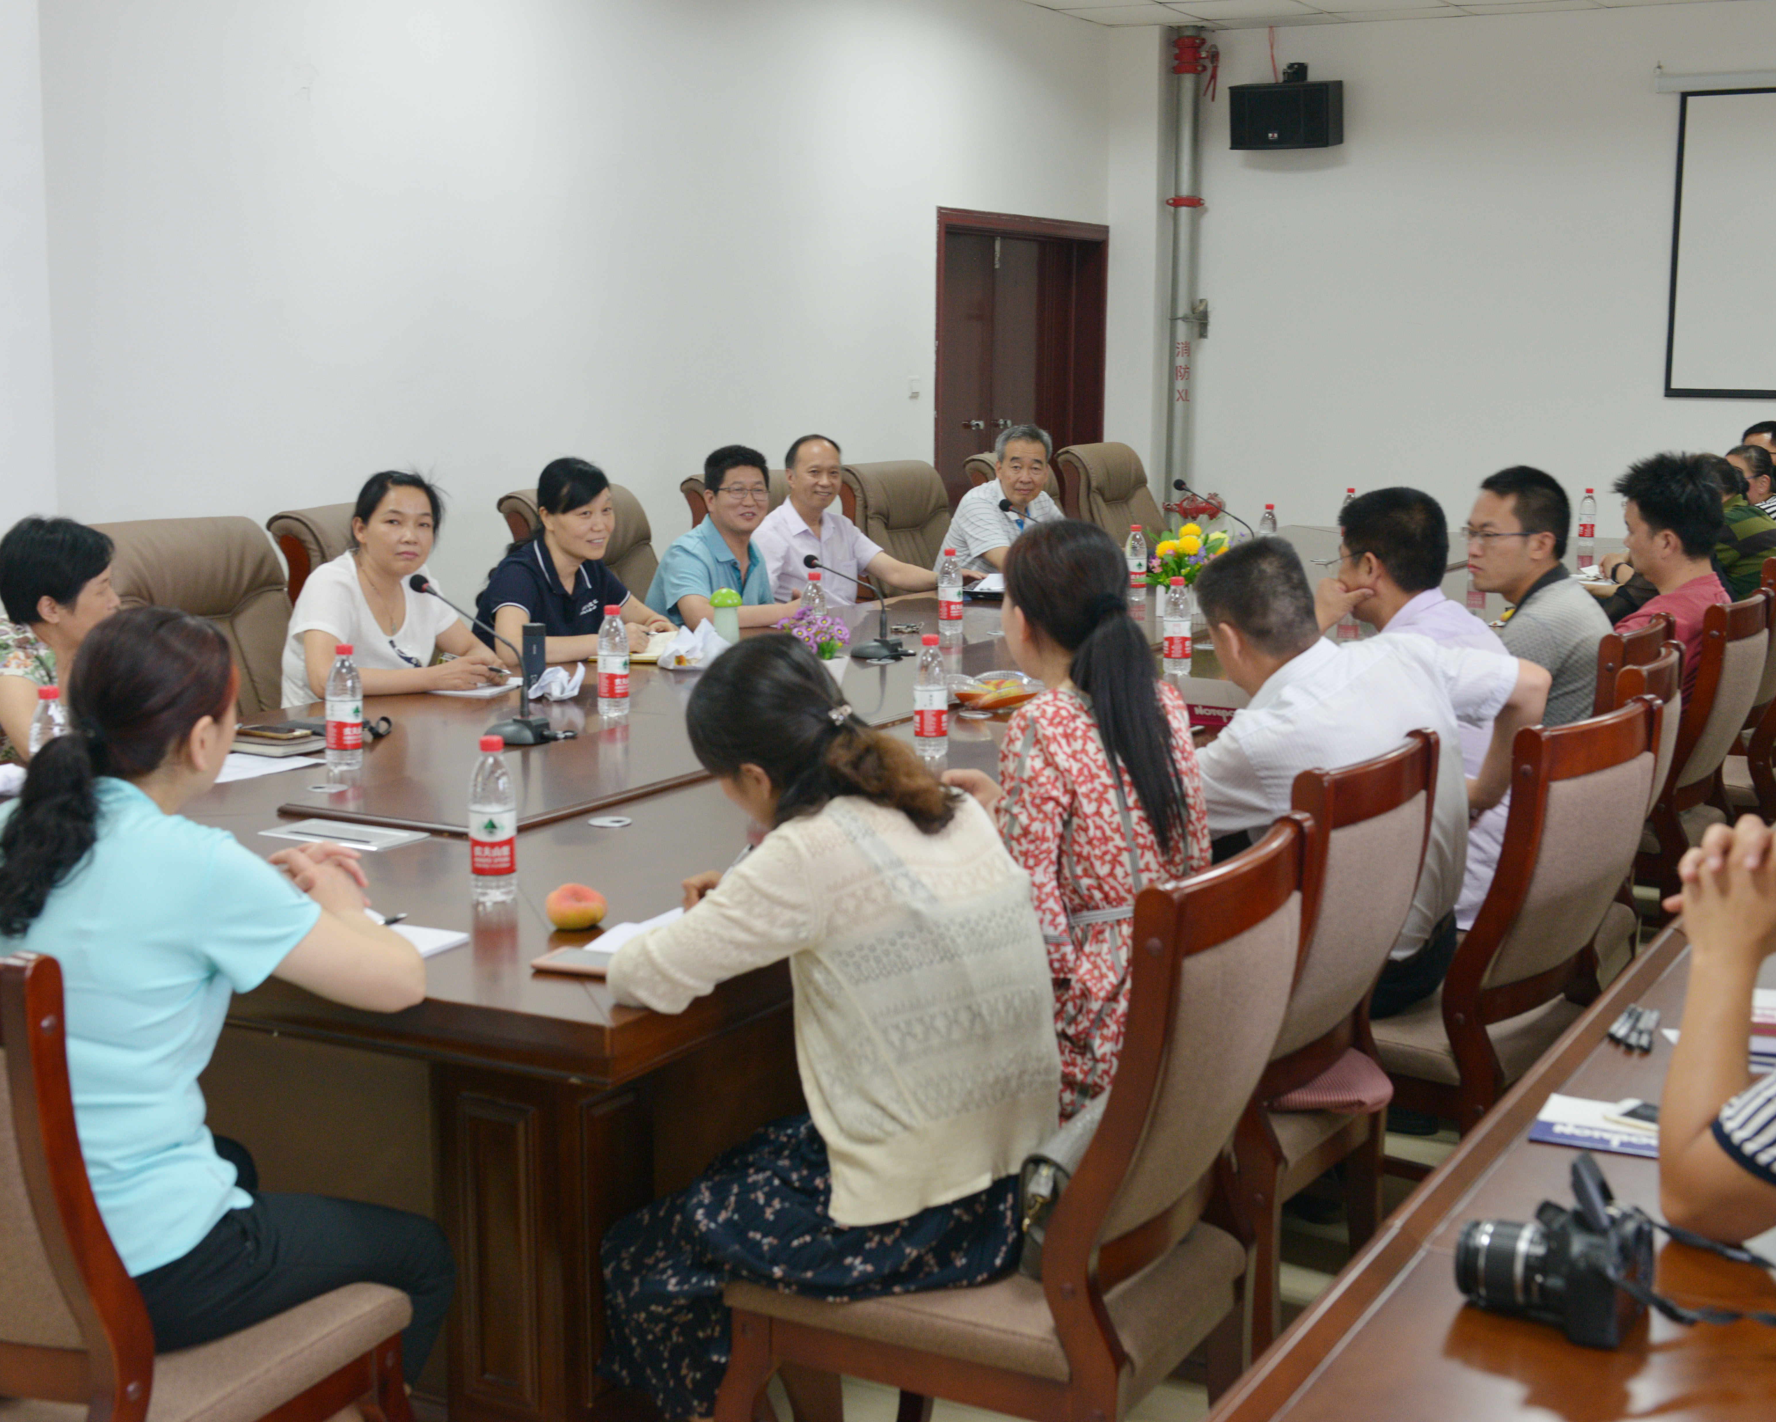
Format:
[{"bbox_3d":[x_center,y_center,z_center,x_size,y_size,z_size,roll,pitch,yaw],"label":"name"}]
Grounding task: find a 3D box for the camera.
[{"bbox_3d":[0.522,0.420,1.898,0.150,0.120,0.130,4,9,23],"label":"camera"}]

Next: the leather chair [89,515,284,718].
[{"bbox_3d":[-1.436,0.130,5.575,0.750,1.140,0.640,5,9,29],"label":"leather chair"}]

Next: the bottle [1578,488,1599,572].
[{"bbox_3d":[2.897,-0.795,9.783,0.066,0.233,0.066,5,9,29],"label":"bottle"}]

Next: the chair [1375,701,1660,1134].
[{"bbox_3d":[0.893,0.469,3.866,0.580,0.980,0.490,7,11,40],"label":"chair"}]

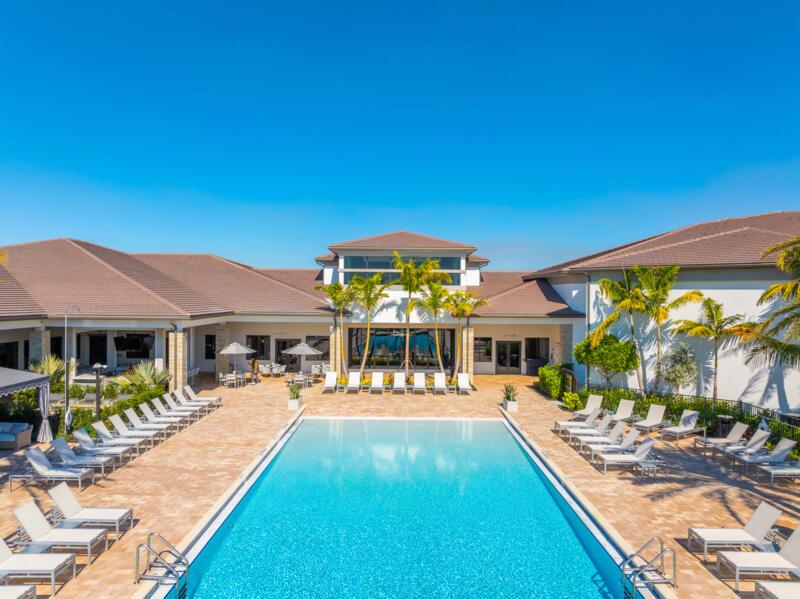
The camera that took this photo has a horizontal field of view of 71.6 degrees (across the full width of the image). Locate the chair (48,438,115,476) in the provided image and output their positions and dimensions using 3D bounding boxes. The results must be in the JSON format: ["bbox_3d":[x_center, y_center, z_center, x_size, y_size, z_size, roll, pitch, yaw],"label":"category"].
[{"bbox_3d":[-9.687,4.748,16.675,1.920,1.050,0.640,0,0,0],"label":"chair"}]

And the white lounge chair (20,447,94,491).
[{"bbox_3d":[-9.682,4.746,15.490,1.920,1.050,0.640,0,0,-1],"label":"white lounge chair"}]

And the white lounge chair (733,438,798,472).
[{"bbox_3d":[11.530,4.873,17.228,1.920,1.050,0.640,0,0,0],"label":"white lounge chair"}]

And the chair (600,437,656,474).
[{"bbox_3d":[7.230,4.848,17.254,1.920,1.050,0.640,0,0,0],"label":"chair"}]

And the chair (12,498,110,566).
[{"bbox_3d":[-7.101,4.753,11.353,1.920,1.050,0.640,0,0,0],"label":"chair"}]

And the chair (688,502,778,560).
[{"bbox_3d":[7.149,4.838,11.565,1.920,1.050,0.640,0,0,0],"label":"chair"}]

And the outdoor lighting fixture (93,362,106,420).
[{"bbox_3d":[-11.527,3.870,21.193,0.480,2.800,0.480,0,0,0],"label":"outdoor lighting fixture"}]

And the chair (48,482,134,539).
[{"bbox_3d":[-7.109,4.755,12.464,1.920,1.050,0.640,0,0,0],"label":"chair"}]

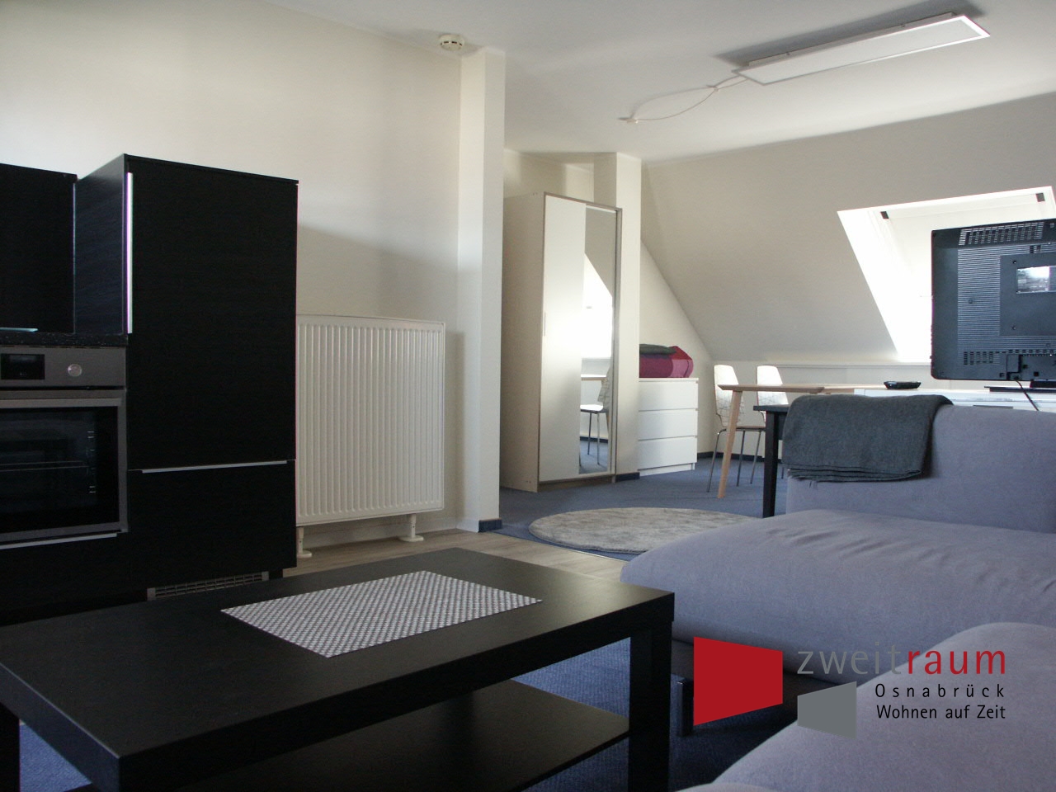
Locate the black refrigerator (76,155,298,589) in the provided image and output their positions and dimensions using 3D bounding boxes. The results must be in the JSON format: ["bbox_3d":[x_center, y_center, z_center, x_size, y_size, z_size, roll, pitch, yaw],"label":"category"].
[{"bbox_3d":[-1.276,-0.041,3.184,0.604,1.499,0.604,-1,2,-41],"label":"black refrigerator"}]

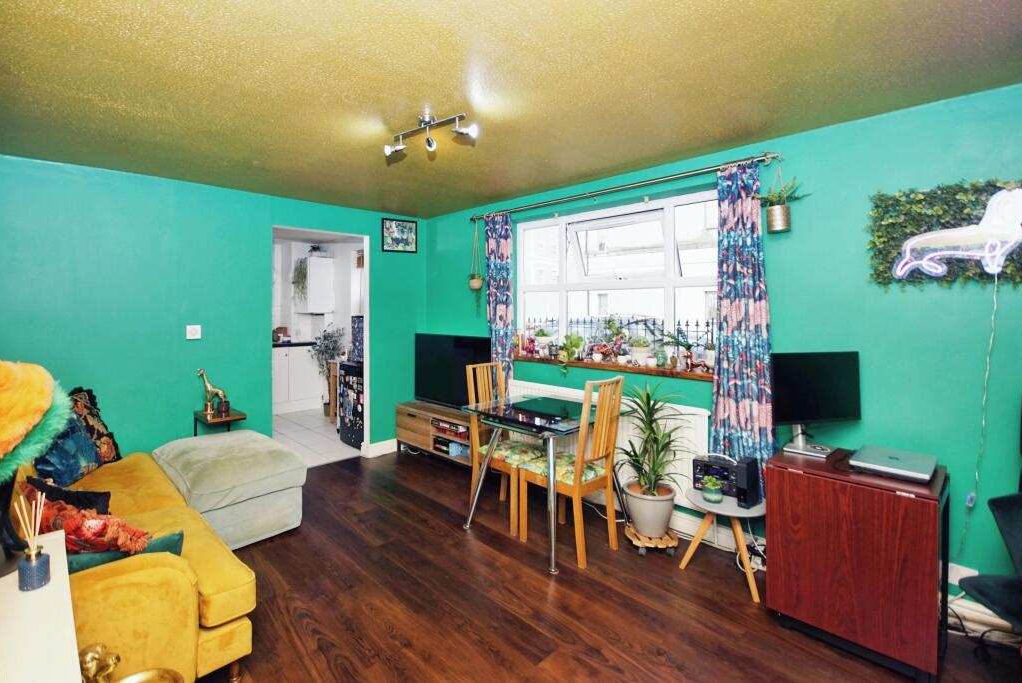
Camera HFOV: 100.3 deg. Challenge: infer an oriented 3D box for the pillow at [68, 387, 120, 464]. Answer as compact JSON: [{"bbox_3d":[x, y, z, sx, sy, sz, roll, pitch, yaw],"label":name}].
[{"bbox_3d":[-2.660,0.551,2.650,0.150,0.440,0.430,-22,-2,12],"label":"pillow"}]

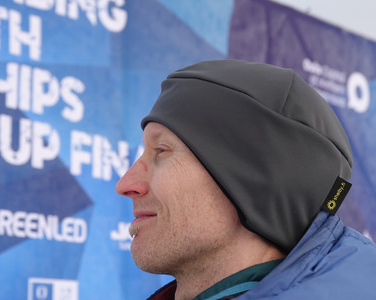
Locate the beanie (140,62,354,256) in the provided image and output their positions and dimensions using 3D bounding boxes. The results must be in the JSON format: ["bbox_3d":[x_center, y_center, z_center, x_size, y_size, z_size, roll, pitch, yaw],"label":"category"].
[{"bbox_3d":[0.061,0.004,1.190,0.228,0.200,0.180,5,-9,15],"label":"beanie"}]

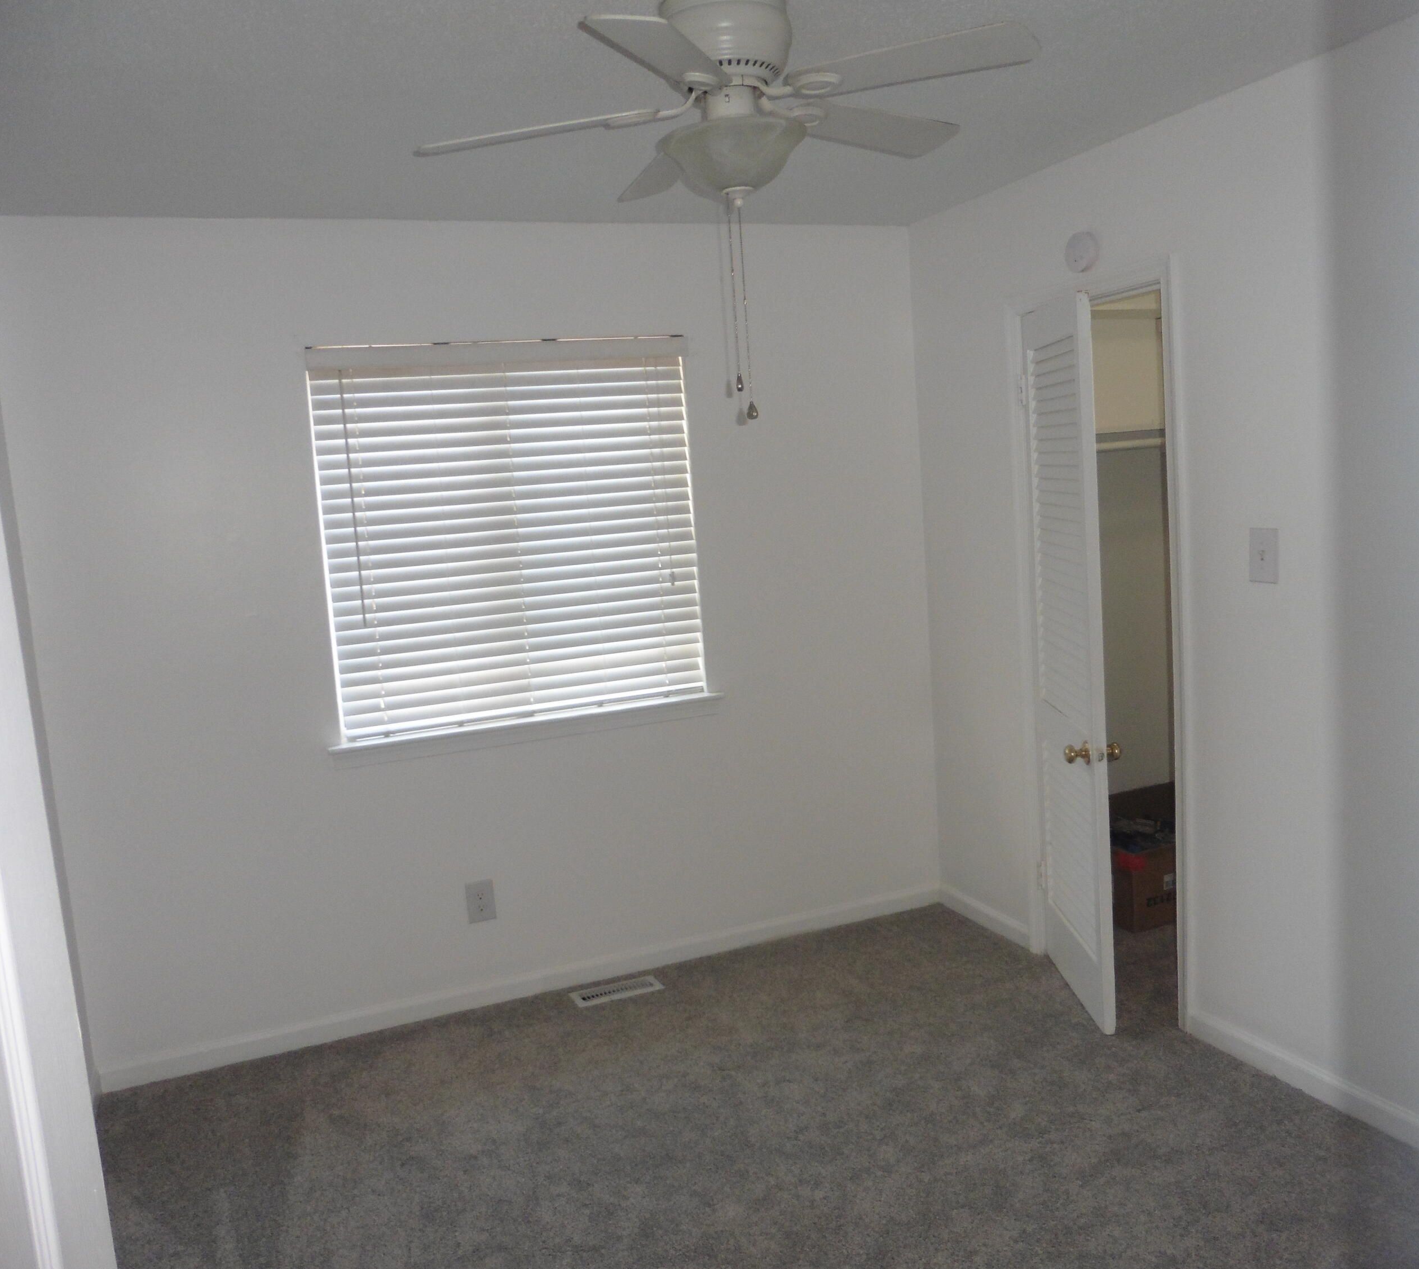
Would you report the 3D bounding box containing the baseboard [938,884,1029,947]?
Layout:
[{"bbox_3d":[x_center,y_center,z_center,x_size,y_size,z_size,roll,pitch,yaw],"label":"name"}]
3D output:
[{"bbox_3d":[0.954,0.990,4.126,0.016,0.065,0.520,-7,7,-22],"label":"baseboard"}]

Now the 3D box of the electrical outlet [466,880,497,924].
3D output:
[{"bbox_3d":[-0.718,0.846,3.702,0.087,0.129,0.011,-7,7,-22],"label":"electrical outlet"}]

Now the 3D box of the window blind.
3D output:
[{"bbox_3d":[-0.593,-0.325,3.675,1.180,1.153,0.065,-7,7,-22],"label":"window blind"}]

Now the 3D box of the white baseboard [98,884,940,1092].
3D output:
[{"bbox_3d":[-0.434,1.123,3.844,2.808,0.064,0.016,-7,7,-22],"label":"white baseboard"}]

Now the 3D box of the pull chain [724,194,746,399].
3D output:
[{"bbox_3d":[0.044,-0.591,2.058,0.015,0.340,0.015,-7,7,-22],"label":"pull chain"}]

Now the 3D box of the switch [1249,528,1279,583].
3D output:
[{"bbox_3d":[1.340,-0.190,2.844,0.013,0.133,0.084,-7,7,-22],"label":"switch"}]

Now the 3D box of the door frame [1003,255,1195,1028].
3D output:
[{"bbox_3d":[1.163,0.028,3.451,0.105,2.100,0.718,-7,7,-22],"label":"door frame"}]

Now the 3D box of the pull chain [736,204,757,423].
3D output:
[{"bbox_3d":[0.065,-0.569,2.069,0.020,0.376,0.020,-7,7,-22],"label":"pull chain"}]

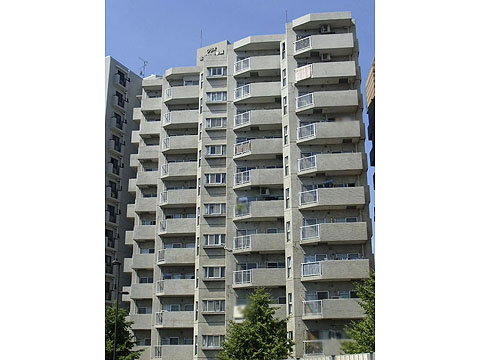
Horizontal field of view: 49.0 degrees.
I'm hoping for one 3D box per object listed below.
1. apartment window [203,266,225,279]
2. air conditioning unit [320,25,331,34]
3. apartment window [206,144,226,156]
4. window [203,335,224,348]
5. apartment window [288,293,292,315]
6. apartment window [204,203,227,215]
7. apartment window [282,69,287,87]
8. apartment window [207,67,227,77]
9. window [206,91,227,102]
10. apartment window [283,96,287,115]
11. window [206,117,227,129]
[{"bbox_3d":[-2.208,7.913,44.927,1.850,1.050,0.150,-2,-19,6],"label":"apartment window"},{"bbox_3d":[7.685,-13.420,46.921,0.820,0.630,0.320,-2,-18,6],"label":"air conditioning unit"},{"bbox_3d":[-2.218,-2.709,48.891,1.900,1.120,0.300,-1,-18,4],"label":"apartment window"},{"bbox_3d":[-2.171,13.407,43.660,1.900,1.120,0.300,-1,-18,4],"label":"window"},{"bbox_3d":[3.853,9.454,40.204,0.400,1.620,0.120,-17,-26,40],"label":"apartment window"},{"bbox_3d":[-2.194,2.602,46.793,1.850,1.050,0.150,-2,-19,6],"label":"apartment window"},{"bbox_3d":[3.969,-9.008,46.576,0.130,1.750,0.500,17,-24,-41],"label":"apartment window"},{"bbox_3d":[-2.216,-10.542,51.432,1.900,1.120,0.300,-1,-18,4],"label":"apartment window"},{"bbox_3d":[-2.233,-7.926,50.499,1.850,1.050,0.150,-2,-19,6],"label":"window"},{"bbox_3d":[3.952,-6.444,45.761,0.130,1.750,0.500,17,-24,-41],"label":"apartment window"},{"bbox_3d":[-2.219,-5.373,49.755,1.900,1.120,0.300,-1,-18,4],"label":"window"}]

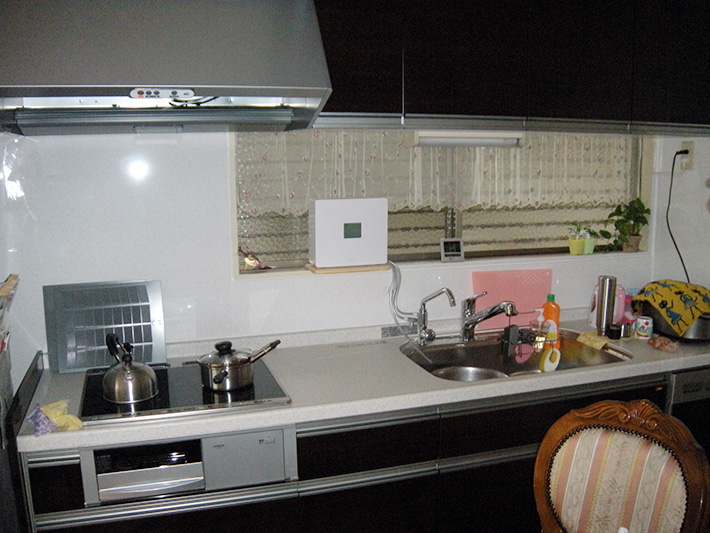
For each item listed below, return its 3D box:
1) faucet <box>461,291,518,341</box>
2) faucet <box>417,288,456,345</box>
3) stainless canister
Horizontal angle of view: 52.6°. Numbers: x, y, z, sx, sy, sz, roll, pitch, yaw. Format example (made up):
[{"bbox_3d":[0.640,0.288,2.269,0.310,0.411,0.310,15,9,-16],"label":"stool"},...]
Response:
[{"bbox_3d":[0.512,0.202,2.753,0.059,0.203,0.267,-7,10,-40],"label":"faucet"},{"bbox_3d":[0.308,0.193,2.727,0.054,0.234,0.198,-8,10,-42],"label":"faucet"},{"bbox_3d":[1.003,0.157,2.871,0.069,0.240,0.069,-3,8,-18],"label":"stainless canister"}]

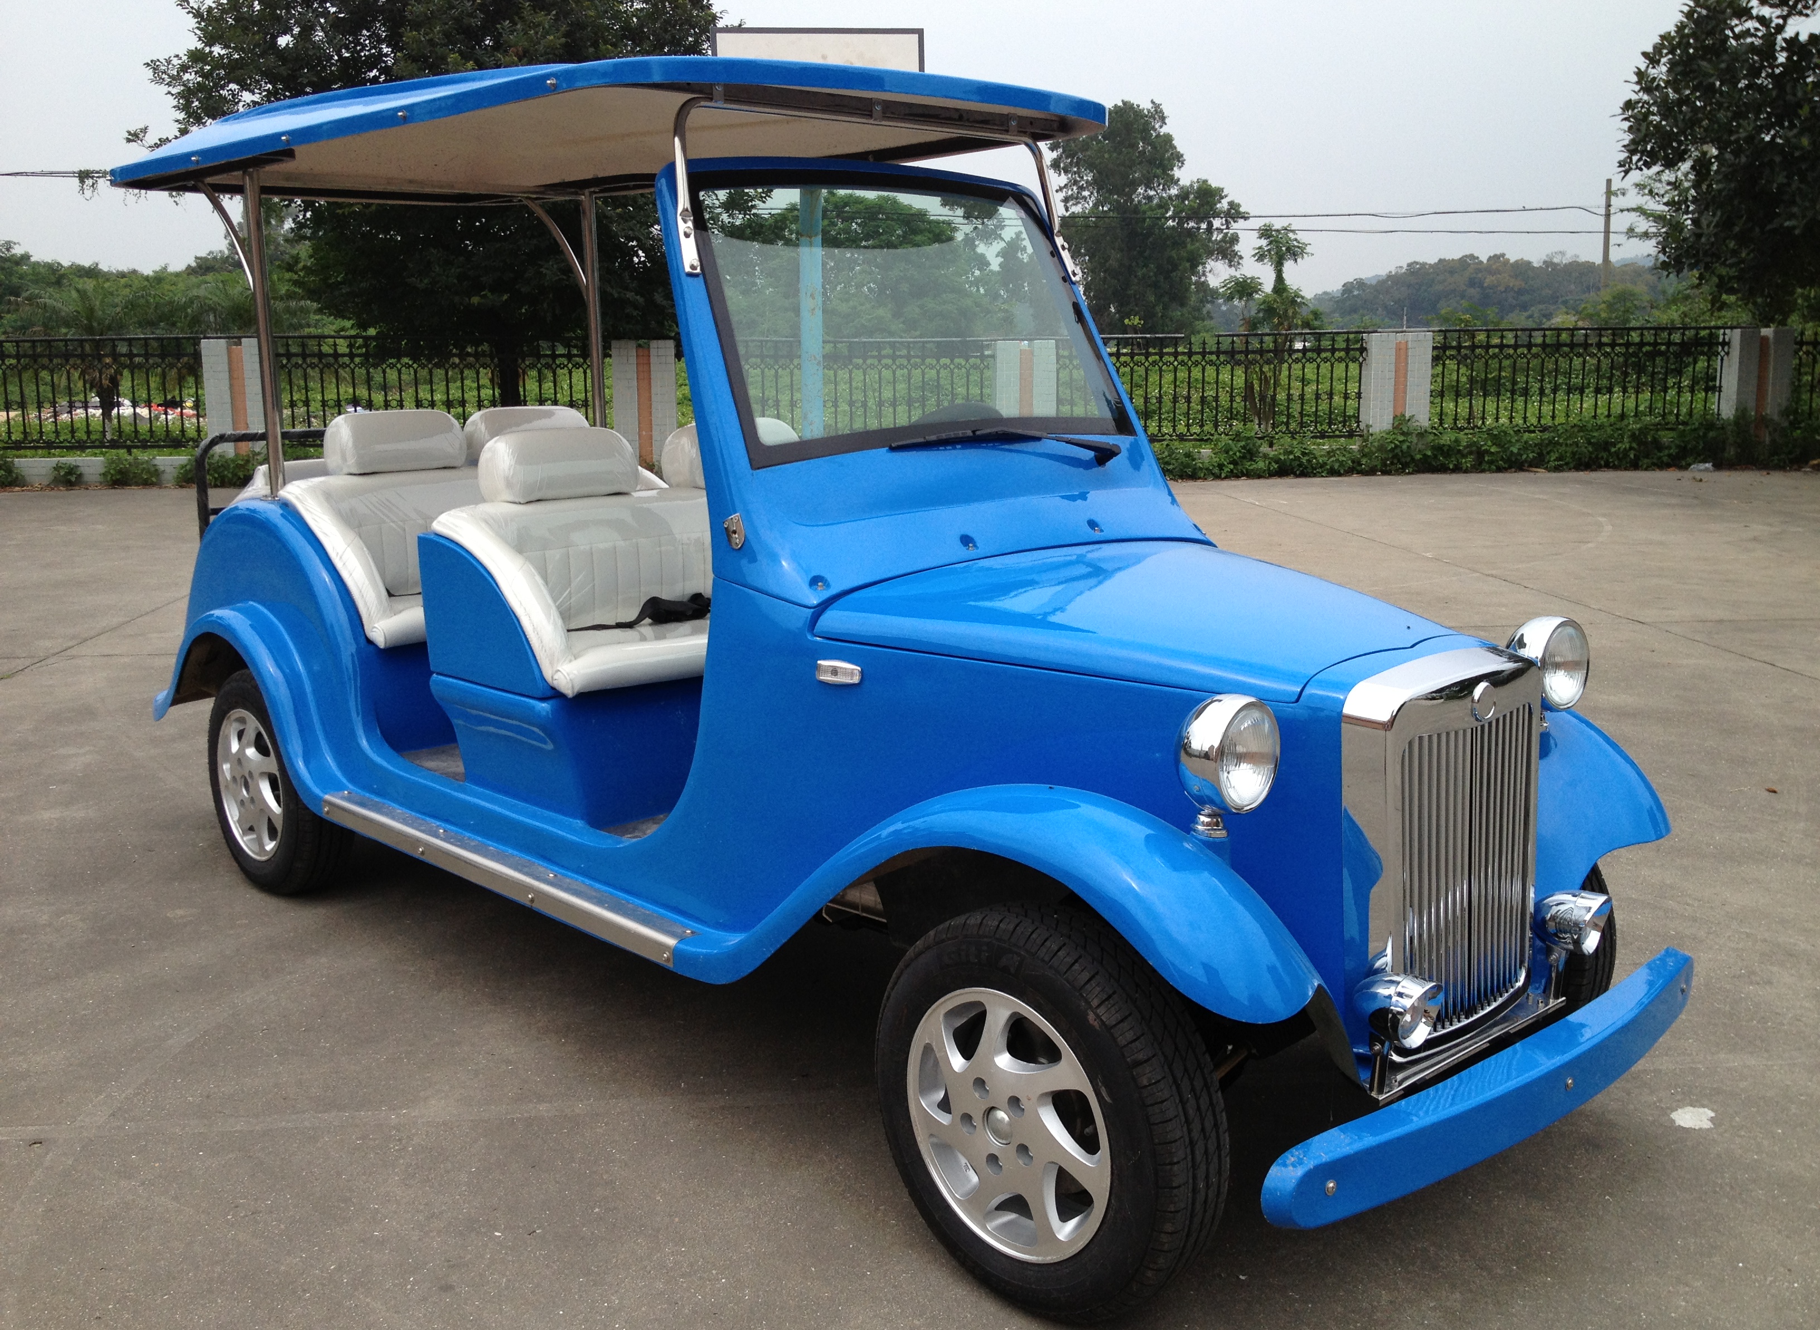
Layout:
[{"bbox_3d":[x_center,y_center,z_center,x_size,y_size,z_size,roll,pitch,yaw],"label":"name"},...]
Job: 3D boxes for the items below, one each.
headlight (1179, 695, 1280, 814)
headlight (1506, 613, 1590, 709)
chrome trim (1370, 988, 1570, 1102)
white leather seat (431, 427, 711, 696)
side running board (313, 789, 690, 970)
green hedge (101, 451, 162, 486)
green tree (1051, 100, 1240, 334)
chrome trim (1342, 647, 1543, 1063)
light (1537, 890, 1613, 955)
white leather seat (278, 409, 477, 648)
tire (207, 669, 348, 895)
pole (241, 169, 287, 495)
[{"bbox_3d":[0.412,0.112,2.504,0.160,0.160,0.105,-9,14,-41],"label":"headlight"},{"bbox_3d":[1.044,-0.010,3.065,0.160,0.160,0.105,-9,14,-41],"label":"headlight"},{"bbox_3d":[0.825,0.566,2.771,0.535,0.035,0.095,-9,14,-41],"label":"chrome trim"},{"bbox_3d":[-0.451,-0.286,4.053,1.074,0.488,0.575,-11,15,-42],"label":"white leather seat"},{"bbox_3d":[-0.872,0.416,3.802,0.061,0.058,1.389,-11,15,-42],"label":"side running board"},{"bbox_3d":[-7.389,-1.892,17.534,0.580,0.340,0.450,-4,11,-22],"label":"green hedge"},{"bbox_3d":[7.372,-13.870,58.000,5.900,7.966,5.700,0,10,0],"label":"green tree"},{"bbox_3d":[0.811,0.269,2.732,0.445,0.550,0.130,-9,14,-41],"label":"chrome trim"},{"bbox_3d":[1.059,0.401,2.943,0.084,0.087,0.112,-11,15,-42],"label":"light"},{"bbox_3d":[-0.972,-0.390,4.603,1.074,0.488,0.575,-11,15,-42],"label":"white leather seat"},{"bbox_3d":[-1.584,0.288,4.632,0.178,0.575,0.575,-9,14,-41],"label":"tire"},{"bbox_3d":[-1.560,-0.801,4.455,0.037,0.770,0.037,-11,15,-42],"label":"pole"}]

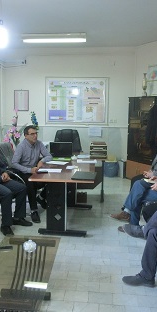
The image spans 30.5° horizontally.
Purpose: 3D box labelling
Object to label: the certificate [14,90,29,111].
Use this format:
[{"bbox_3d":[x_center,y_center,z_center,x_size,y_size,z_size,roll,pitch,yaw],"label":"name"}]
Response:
[{"bbox_3d":[-1.370,-1.331,6.963,0.372,0.495,0.020,1,9,4],"label":"certificate"}]

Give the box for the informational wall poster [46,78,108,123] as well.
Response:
[{"bbox_3d":[-0.039,-1.304,6.860,1.502,1.079,0.030,1,9,4],"label":"informational wall poster"}]

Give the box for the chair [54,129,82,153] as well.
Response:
[{"bbox_3d":[-0.238,0.053,5.978,0.640,1.200,0.660,1,8,4],"label":"chair"}]

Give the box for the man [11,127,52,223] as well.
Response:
[{"bbox_3d":[-0.676,0.227,4.193,0.730,1.330,0.570,7,10,40],"label":"man"}]

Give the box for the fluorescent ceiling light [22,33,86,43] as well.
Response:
[{"bbox_3d":[-0.486,-2.270,5.518,1.240,0.110,0.190,1,8,4],"label":"fluorescent ceiling light"}]

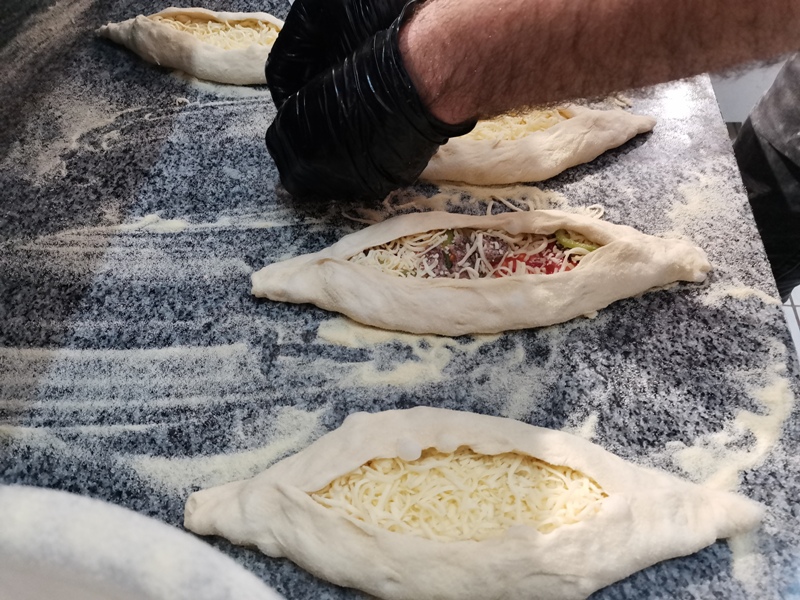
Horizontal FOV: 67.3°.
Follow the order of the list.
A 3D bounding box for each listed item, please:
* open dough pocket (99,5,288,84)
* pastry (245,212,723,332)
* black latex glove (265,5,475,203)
[{"bbox_3d":[-0.149,-0.238,0.563,0.295,0.038,0.096,7,56,5],"label":"open dough pocket"},{"bbox_3d":[0.055,-0.022,0.403,0.312,0.038,0.102,-2,52,-2],"label":"pastry"},{"bbox_3d":[-0.021,-0.139,0.426,0.130,0.095,0.095,-8,56,-5],"label":"black latex glove"}]

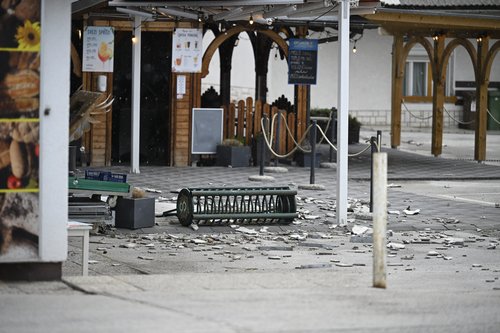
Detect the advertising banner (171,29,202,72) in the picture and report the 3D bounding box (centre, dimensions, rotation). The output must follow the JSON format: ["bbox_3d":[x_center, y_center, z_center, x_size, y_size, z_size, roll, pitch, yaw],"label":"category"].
[{"bbox_3d":[-0.994,-1.835,30.850,0.480,0.700,0.020,0,4,-11],"label":"advertising banner"}]

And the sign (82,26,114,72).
[{"bbox_3d":[-2.380,-1.843,30.600,0.490,0.710,0.020,0,4,-11],"label":"sign"}]

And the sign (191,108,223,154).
[{"bbox_3d":[-0.672,-0.560,31.100,0.500,0.720,0.050,0,4,-11],"label":"sign"}]

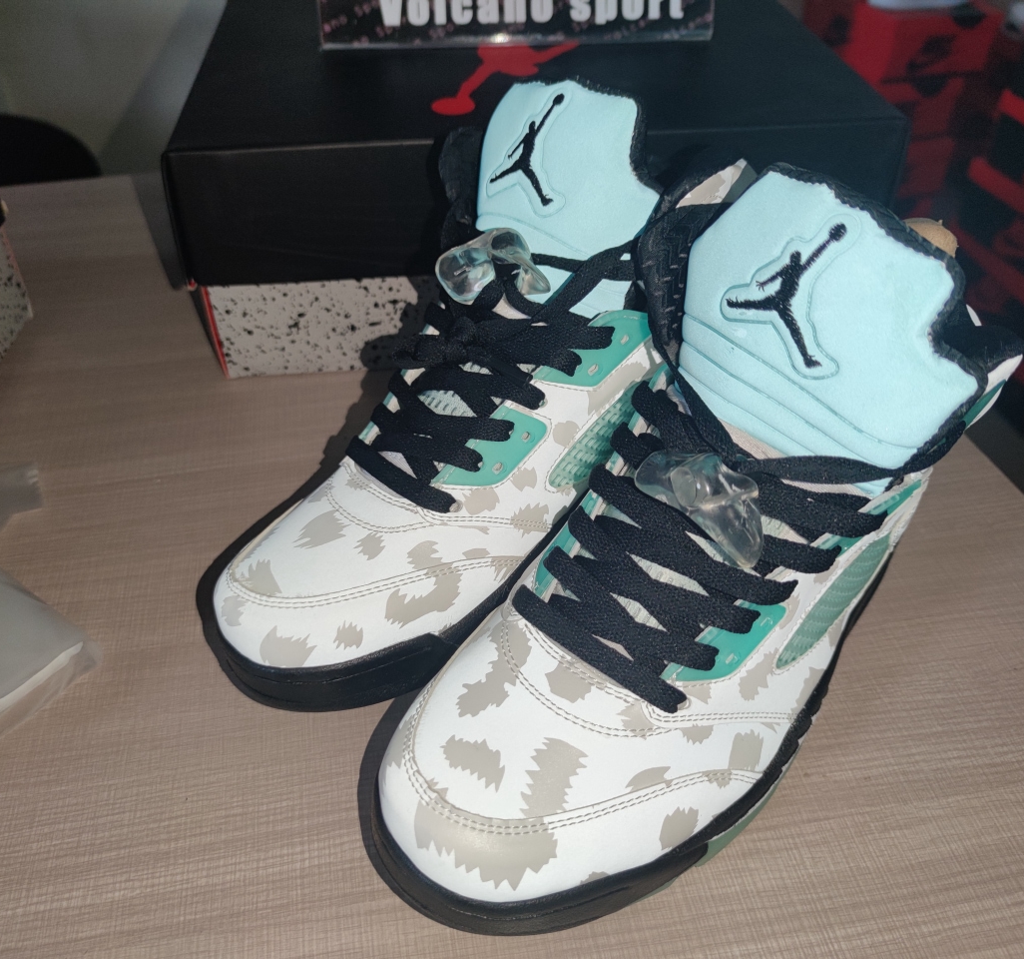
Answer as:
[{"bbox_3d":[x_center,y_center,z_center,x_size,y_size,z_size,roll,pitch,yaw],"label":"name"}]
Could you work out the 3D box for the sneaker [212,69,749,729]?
[{"bbox_3d":[-0.009,-0.057,0.363,0.114,0.180,0.302,28,50,26],"label":"sneaker"}]

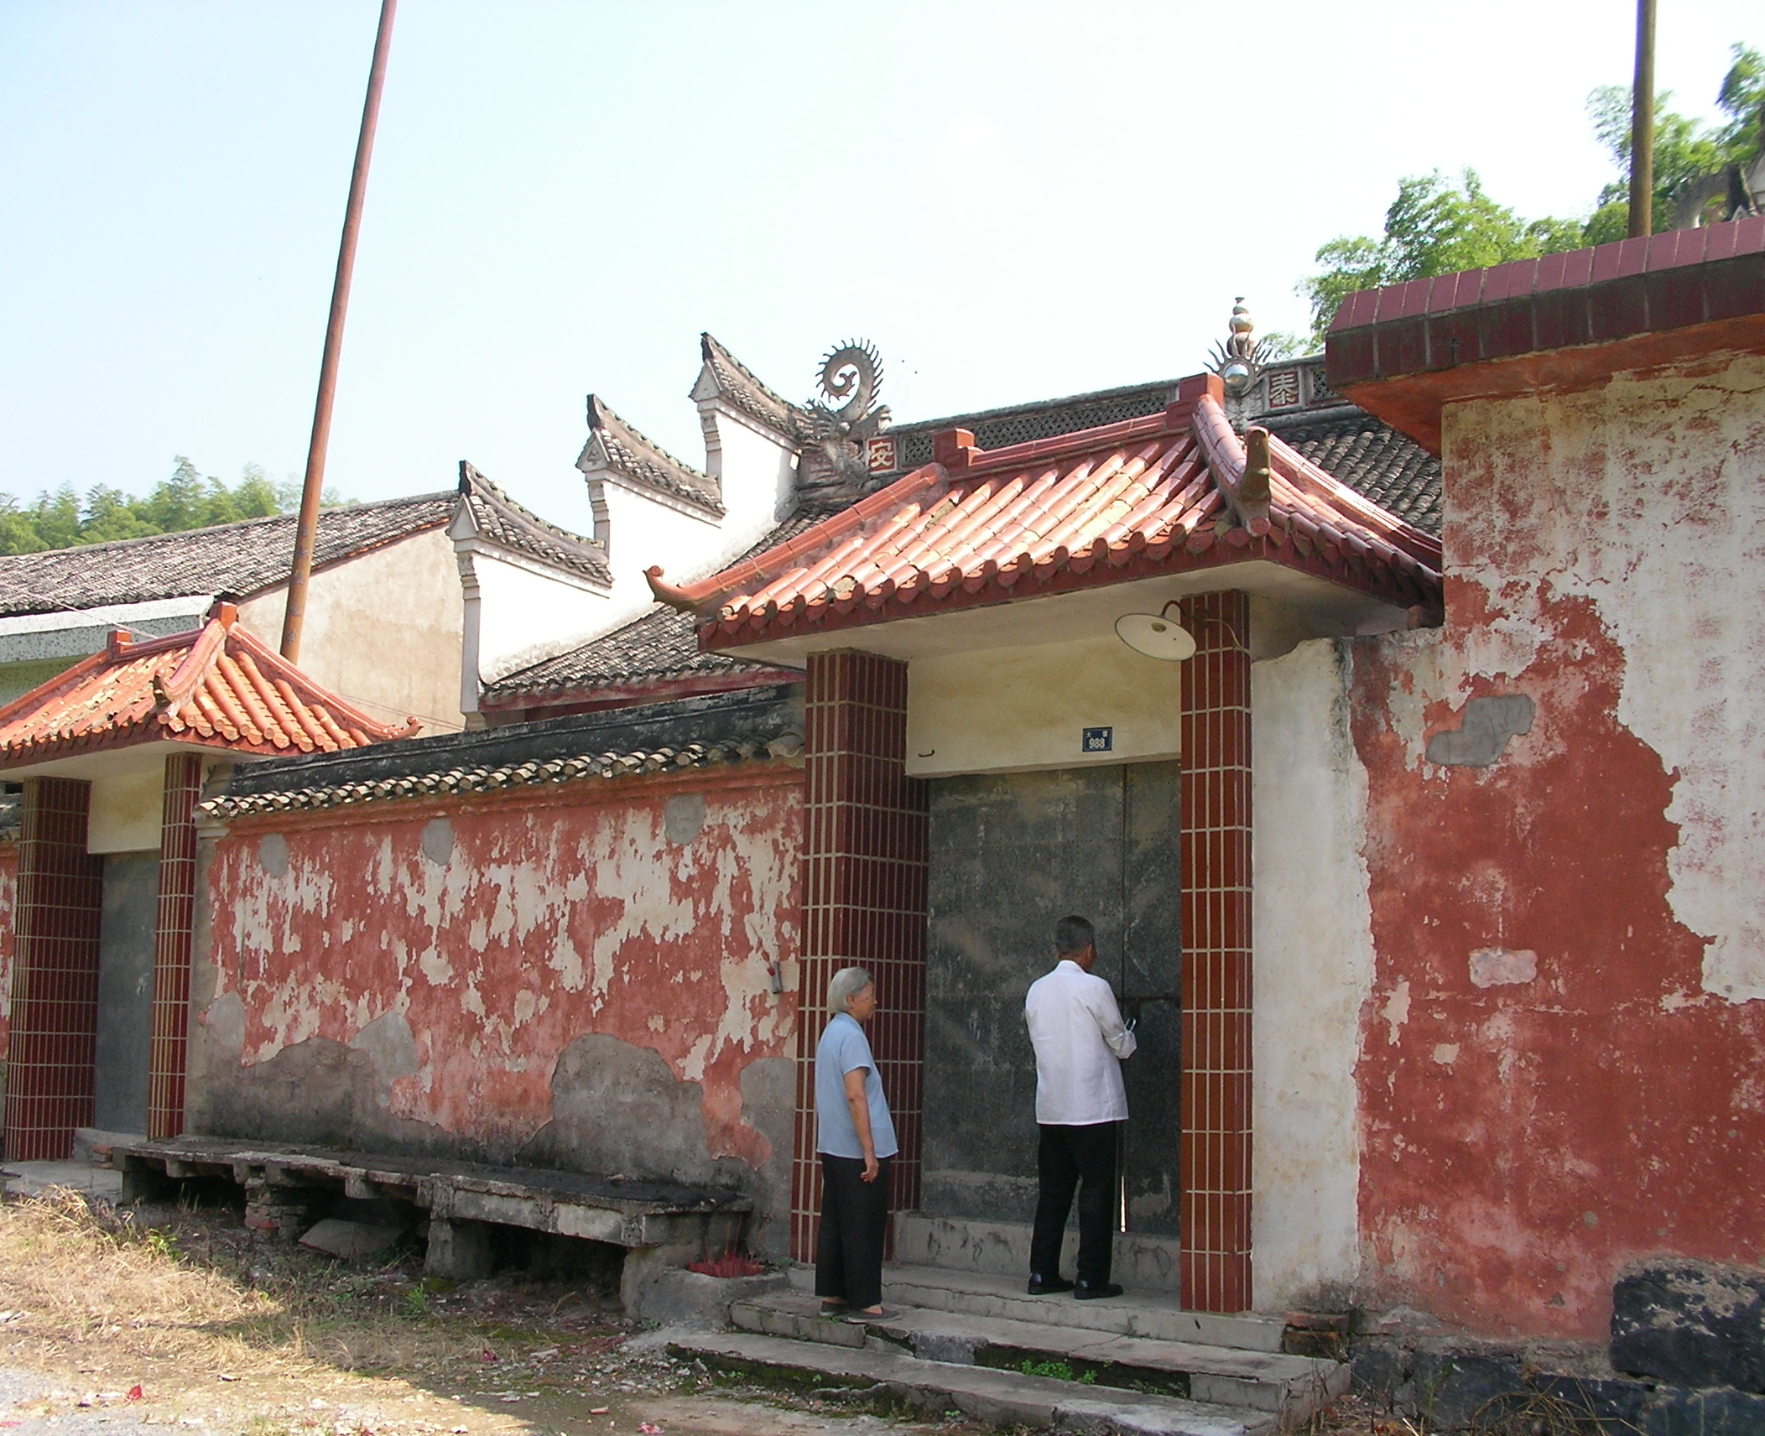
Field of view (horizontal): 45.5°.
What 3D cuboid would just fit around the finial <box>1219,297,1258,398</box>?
[{"bbox_3d":[3.665,-3.818,21.664,0.420,1.020,0.360,-5,-10,37],"label":"finial"}]

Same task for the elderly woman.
[{"bbox_3d":[-0.134,1.893,9.535,0.340,1.530,0.440,2,-8,-8],"label":"elderly woman"}]

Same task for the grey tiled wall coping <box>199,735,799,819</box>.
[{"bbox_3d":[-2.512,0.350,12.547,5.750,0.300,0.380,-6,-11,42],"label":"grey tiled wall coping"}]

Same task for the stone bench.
[{"bbox_3d":[-2.798,2.789,11.911,5.150,0.500,0.780,-6,-11,42],"label":"stone bench"}]

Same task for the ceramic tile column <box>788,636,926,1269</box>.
[{"bbox_3d":[-0.088,1.172,10.411,0.266,2.925,0.650,-6,-11,40],"label":"ceramic tile column"}]

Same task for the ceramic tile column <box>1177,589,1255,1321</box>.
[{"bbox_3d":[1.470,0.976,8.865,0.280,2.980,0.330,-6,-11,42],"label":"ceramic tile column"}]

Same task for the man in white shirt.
[{"bbox_3d":[0.873,1.666,9.172,0.470,1.620,0.380,-6,-11,40],"label":"man in white shirt"}]

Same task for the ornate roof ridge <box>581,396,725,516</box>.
[{"bbox_3d":[-2.424,-2.752,22.230,0.540,0.910,1.800,-6,-11,40],"label":"ornate roof ridge"}]

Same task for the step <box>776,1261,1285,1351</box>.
[{"bbox_3d":[0.687,2.526,9.086,2.580,0.115,0.580,-6,-11,40],"label":"step"}]

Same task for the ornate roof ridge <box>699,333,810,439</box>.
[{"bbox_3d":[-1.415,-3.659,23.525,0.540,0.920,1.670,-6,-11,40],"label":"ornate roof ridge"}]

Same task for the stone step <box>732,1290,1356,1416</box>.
[{"bbox_3d":[0.505,2.564,8.571,2.720,0.125,0.600,-6,-11,40],"label":"stone step"}]

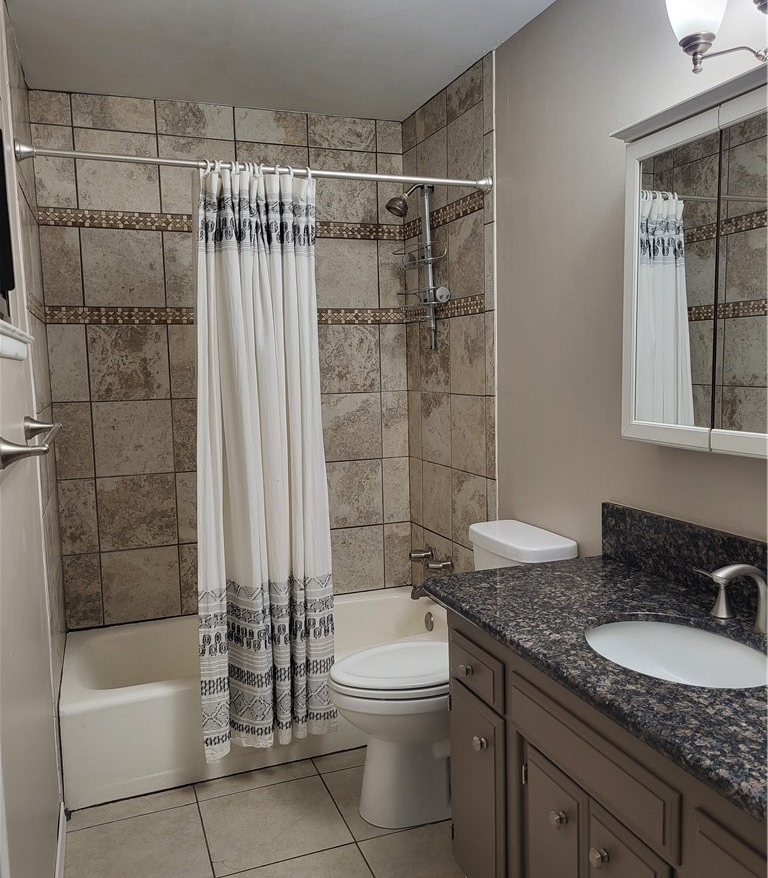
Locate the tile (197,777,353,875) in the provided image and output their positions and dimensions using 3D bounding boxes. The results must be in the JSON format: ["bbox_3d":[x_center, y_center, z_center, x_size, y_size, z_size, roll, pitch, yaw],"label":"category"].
[{"bbox_3d":[-0.337,1.170,2.336,0.404,0.011,0.389,-4,7,-20],"label":"tile"}]

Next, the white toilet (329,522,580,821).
[{"bbox_3d":[0.191,0.738,2.451,0.696,0.800,0.427,-4,7,-20],"label":"white toilet"}]

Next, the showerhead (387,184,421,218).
[{"bbox_3d":[0.084,-0.971,3.117,0.156,0.137,0.089,-4,7,-20],"label":"showerhead"}]

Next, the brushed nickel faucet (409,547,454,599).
[{"bbox_3d":[0.185,0.580,3.266,0.150,0.194,0.258,-4,7,-20],"label":"brushed nickel faucet"}]

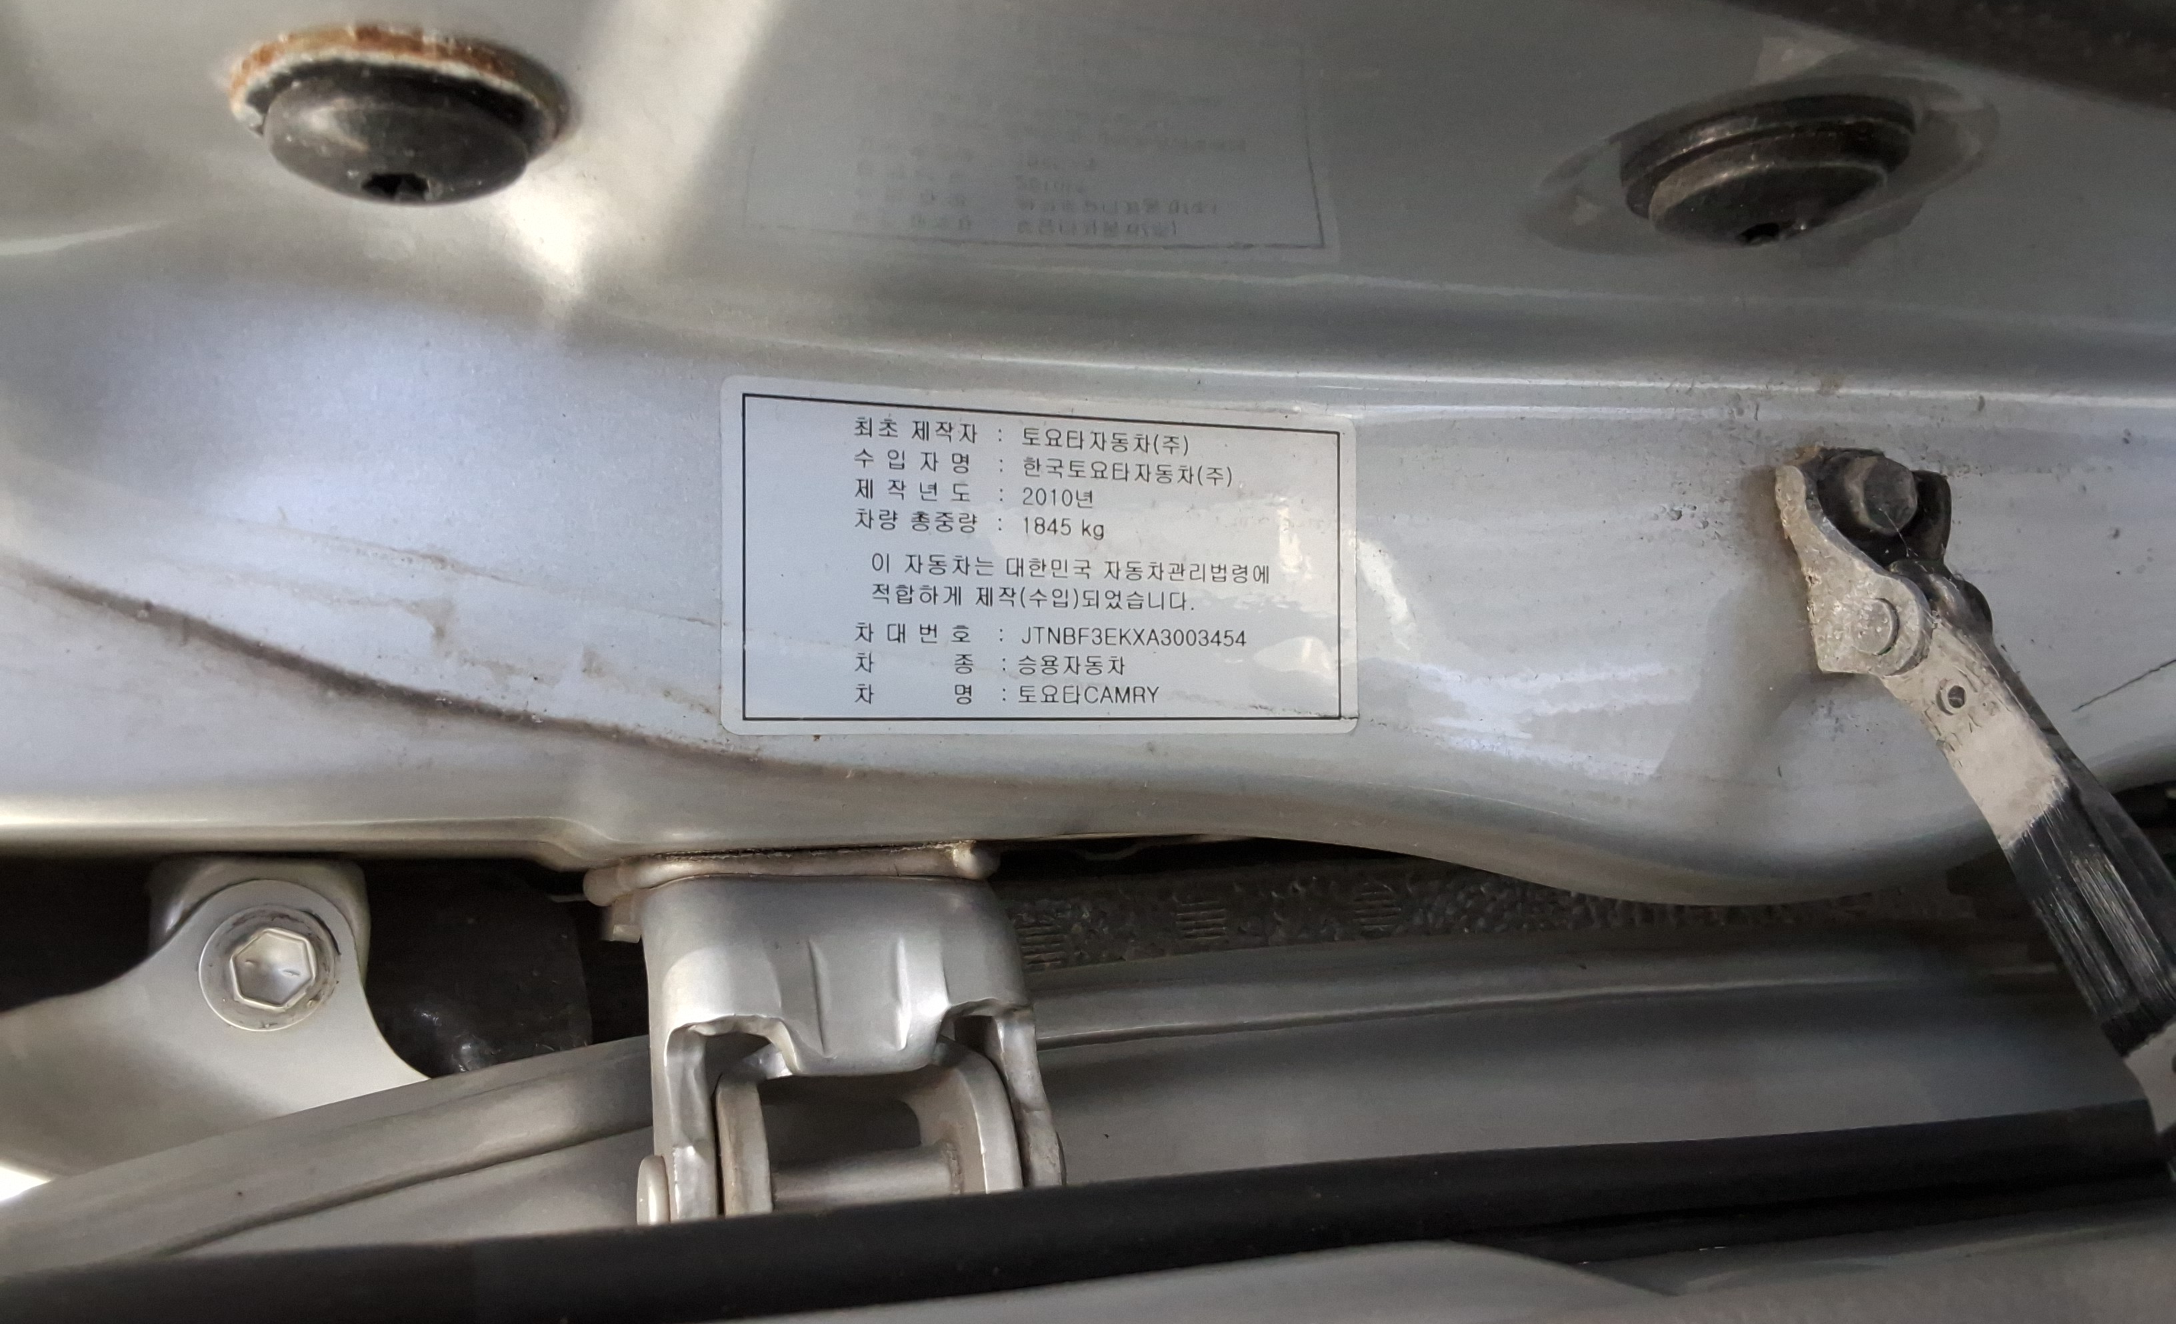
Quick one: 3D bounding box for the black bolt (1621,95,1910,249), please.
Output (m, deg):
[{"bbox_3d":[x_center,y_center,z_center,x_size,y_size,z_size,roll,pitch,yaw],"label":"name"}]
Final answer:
[{"bbox_3d":[0.077,-0.057,0.200,0.032,0.032,0.011,155,112,-67],"label":"black bolt"}]

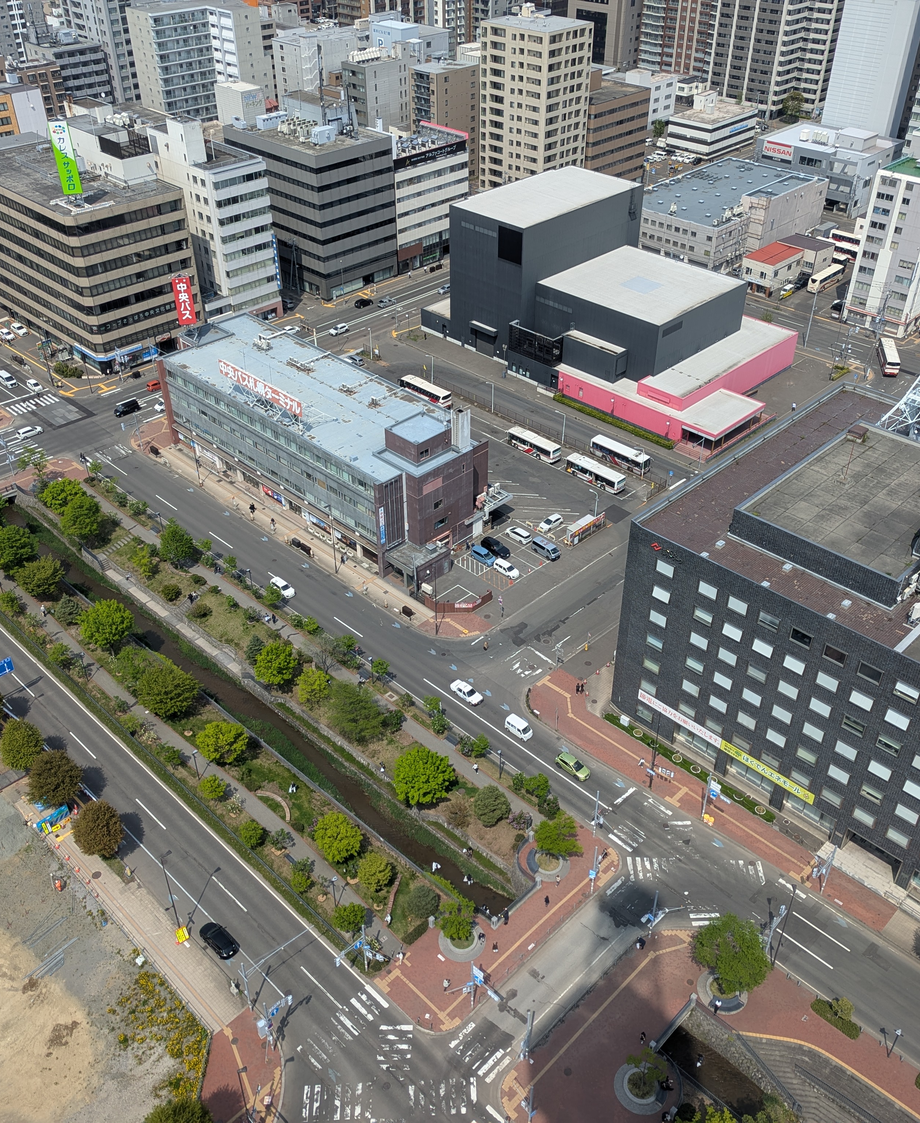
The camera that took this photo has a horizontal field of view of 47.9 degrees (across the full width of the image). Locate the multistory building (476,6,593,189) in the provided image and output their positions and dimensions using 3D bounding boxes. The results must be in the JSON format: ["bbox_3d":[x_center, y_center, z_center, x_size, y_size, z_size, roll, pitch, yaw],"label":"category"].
[{"bbox_3d":[19.940,-119.120,273.070,21.400,48.500,18.900,30,46,34],"label":"multistory building"}]

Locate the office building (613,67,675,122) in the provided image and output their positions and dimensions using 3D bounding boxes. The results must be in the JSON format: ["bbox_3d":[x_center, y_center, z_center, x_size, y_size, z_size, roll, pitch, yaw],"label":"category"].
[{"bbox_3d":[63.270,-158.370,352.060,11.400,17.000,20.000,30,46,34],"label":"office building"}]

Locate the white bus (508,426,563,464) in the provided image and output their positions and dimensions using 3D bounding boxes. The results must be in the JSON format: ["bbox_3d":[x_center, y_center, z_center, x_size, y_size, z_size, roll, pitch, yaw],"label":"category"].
[{"bbox_3d":[12.880,-20.110,178.790,2.480,3.000,10.400,-30,45,-34],"label":"white bus"}]

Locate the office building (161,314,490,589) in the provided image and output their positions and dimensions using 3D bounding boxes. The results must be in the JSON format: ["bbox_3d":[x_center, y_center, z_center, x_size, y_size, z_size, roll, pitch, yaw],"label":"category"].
[{"bbox_3d":[-22.870,-21.500,166.420,64.200,19.500,22.000,30,46,34],"label":"office building"}]

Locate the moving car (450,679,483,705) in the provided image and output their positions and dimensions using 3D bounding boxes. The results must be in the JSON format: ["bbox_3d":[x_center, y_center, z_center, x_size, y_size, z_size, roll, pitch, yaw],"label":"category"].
[{"bbox_3d":[0.840,16.450,130.050,1.710,1.500,4.550,-30,45,-34],"label":"moving car"}]

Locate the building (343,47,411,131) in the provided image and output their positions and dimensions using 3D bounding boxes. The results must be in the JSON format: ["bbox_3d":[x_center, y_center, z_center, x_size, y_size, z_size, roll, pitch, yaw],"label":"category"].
[{"bbox_3d":[-23.759,-134.712,308.446,18.700,31.000,10.300,-31,46,-34],"label":"building"}]

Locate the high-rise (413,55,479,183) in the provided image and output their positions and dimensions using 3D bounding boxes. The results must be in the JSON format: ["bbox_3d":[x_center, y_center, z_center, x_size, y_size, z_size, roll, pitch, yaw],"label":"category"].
[{"bbox_3d":[-3.579,-122.489,291.226,18.000,31.600,10.700,-31,46,-34],"label":"high-rise"}]

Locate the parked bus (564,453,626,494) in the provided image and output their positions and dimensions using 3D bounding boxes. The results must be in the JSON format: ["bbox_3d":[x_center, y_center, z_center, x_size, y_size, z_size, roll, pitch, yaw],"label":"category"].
[{"bbox_3d":[22.430,-14.400,170.880,2.480,3.000,10.600,-30,45,-34],"label":"parked bus"}]

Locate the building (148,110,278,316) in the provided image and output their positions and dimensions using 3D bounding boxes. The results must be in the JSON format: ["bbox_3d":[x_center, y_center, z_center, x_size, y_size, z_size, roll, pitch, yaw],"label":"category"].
[{"bbox_3d":[-50.470,-71.160,215.870,21.600,40.000,13.500,30,46,34],"label":"building"}]

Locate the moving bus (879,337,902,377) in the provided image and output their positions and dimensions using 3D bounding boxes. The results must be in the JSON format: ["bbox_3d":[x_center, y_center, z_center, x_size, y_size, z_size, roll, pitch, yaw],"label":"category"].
[{"bbox_3d":[84.910,-40.400,205.230,2.500,3.400,11.600,7,37,9],"label":"moving bus"}]

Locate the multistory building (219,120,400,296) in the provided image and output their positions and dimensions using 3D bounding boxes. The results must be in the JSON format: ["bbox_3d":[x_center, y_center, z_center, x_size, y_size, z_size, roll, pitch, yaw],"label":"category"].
[{"bbox_3d":[-34.420,-84.100,242.030,21.500,32.300,34.000,-30,45,-34],"label":"multistory building"}]

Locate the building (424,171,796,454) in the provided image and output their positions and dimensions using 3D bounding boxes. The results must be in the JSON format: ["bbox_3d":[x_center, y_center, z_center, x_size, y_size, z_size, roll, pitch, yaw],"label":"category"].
[{"bbox_3d":[30.912,-52.329,199.049,41.000,28.300,74.700,-31,46,-34],"label":"building"}]

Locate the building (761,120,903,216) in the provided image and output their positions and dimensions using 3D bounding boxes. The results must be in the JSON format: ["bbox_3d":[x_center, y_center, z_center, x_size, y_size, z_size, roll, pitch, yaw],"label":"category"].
[{"bbox_3d":[101.430,-109.910,286.480,29.800,17.700,24.700,30,46,34],"label":"building"}]

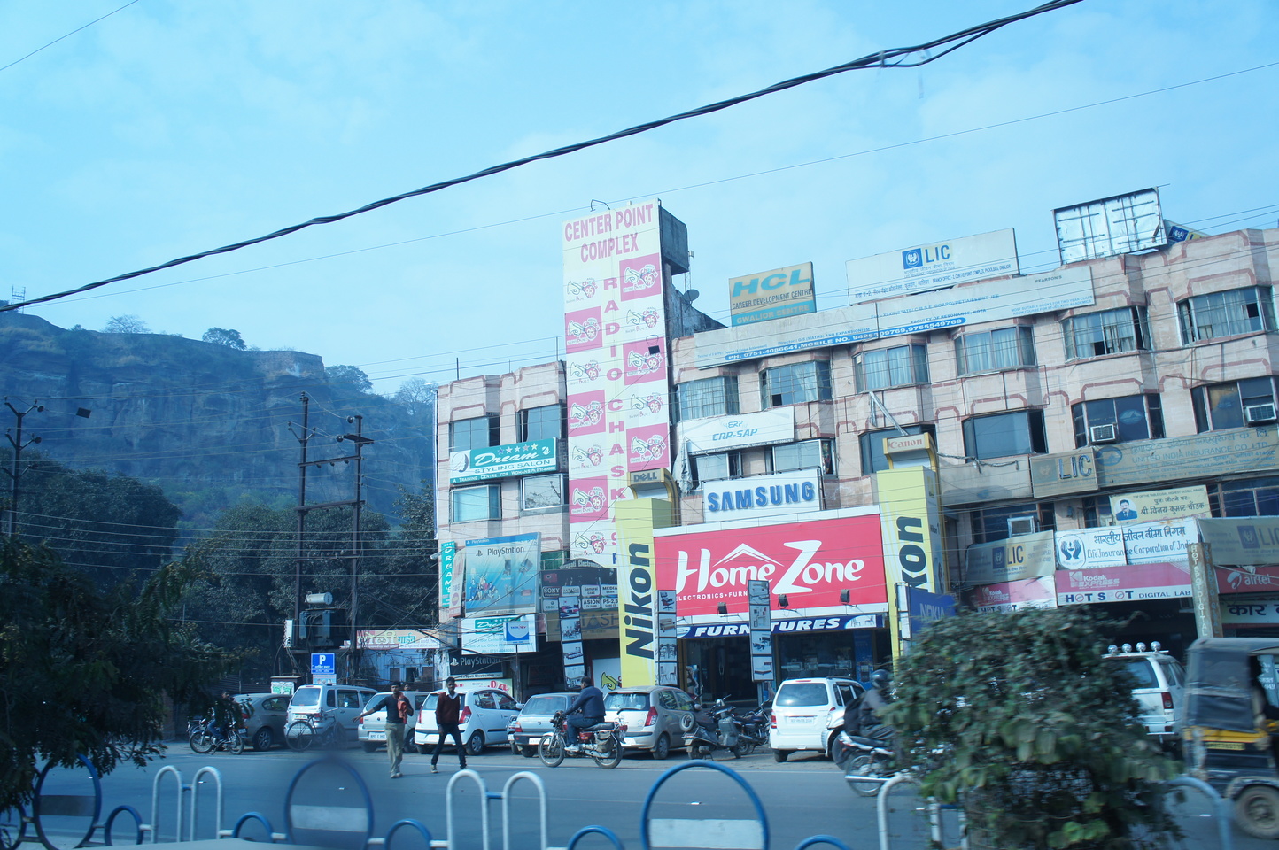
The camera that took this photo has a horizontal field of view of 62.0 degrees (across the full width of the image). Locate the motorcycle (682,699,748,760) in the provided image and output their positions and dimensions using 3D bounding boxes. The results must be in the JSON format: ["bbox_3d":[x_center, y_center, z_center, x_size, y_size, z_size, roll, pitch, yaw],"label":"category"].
[{"bbox_3d":[1.630,6.730,23.650,1.800,1.250,0.680,10,-18,-42],"label":"motorcycle"}]

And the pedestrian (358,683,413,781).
[{"bbox_3d":[-4.720,5.651,19.793,1.020,1.690,0.450,-1,-13,-7],"label":"pedestrian"}]

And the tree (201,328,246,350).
[{"bbox_3d":[-109.299,-22.464,280.000,12.000,6.600,11.000,-2,-13,0],"label":"tree"}]

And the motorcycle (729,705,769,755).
[{"bbox_3d":[2.736,7.049,24.788,0.720,1.120,2.000,-12,-17,37],"label":"motorcycle"}]

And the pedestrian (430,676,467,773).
[{"bbox_3d":[-3.653,5.731,20.399,0.660,1.740,0.500,3,-14,-19],"label":"pedestrian"}]

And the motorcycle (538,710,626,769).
[{"bbox_3d":[-1.165,6.317,21.320,1.950,1.080,0.720,-7,-14,23],"label":"motorcycle"}]

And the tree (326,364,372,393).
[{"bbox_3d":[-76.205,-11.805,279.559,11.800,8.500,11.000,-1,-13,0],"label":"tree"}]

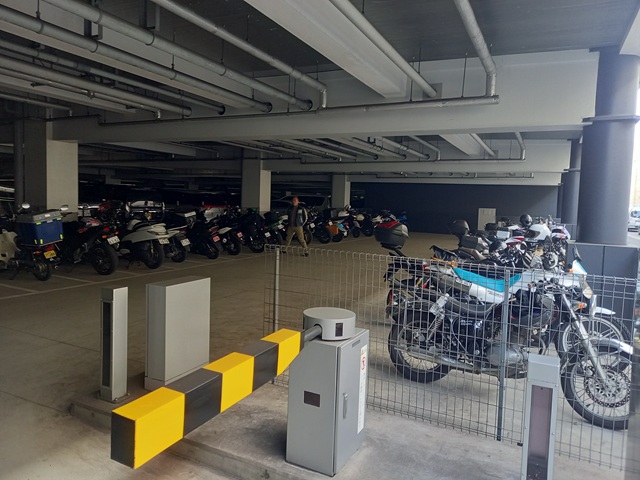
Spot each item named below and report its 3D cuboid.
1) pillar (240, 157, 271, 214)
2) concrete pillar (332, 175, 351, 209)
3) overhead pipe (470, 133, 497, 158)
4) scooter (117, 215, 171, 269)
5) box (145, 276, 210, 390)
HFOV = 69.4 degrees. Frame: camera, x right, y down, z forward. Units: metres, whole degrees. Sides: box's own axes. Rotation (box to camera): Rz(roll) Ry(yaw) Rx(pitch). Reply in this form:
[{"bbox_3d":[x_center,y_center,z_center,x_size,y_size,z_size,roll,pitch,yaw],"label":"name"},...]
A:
[{"bbox_3d":[-2.591,-1.749,18.731,0.861,3.277,0.787,4,5,26],"label":"pillar"},{"bbox_3d":[1.094,-2.041,25.099,0.800,2.950,0.800,4,5,26],"label":"concrete pillar"},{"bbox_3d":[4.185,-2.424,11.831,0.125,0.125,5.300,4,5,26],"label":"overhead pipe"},{"bbox_3d":[-3.994,0.017,9.917,1.900,1.100,0.720,4,6,30],"label":"scooter"},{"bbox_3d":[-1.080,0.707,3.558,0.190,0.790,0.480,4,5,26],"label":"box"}]

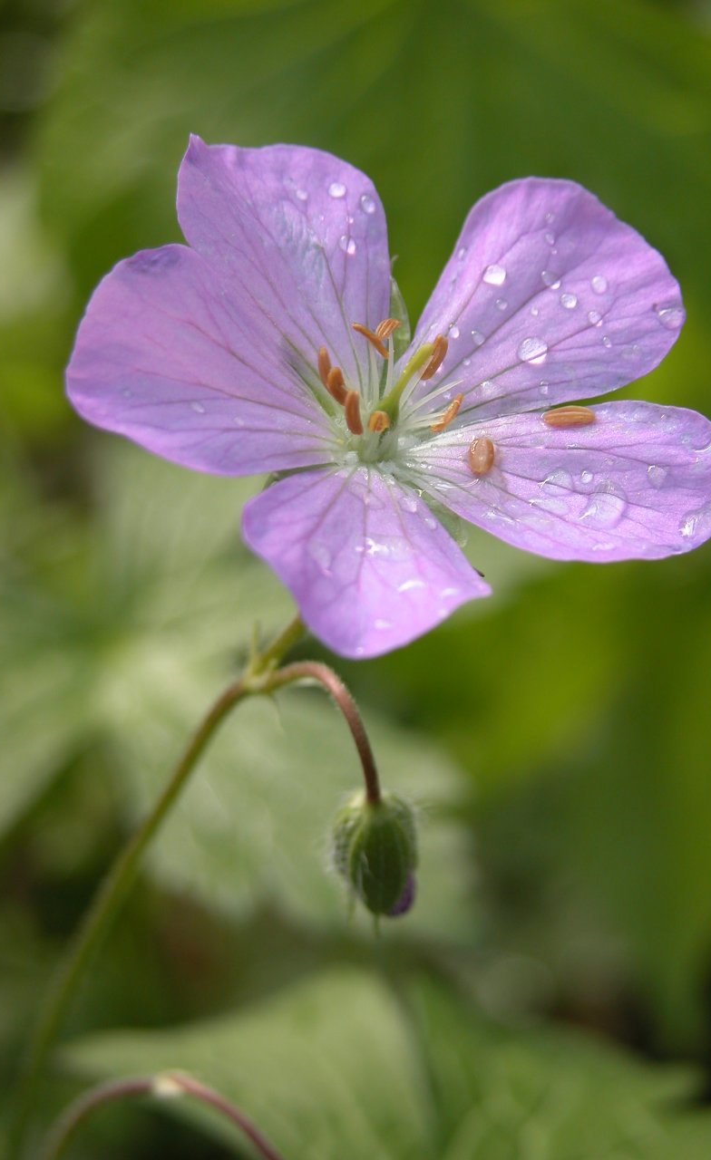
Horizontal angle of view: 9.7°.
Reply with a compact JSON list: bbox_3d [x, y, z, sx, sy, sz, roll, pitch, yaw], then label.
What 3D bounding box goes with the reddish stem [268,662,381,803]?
[{"bbox_3d":[-0.002,0.008,0.222,0.006,0.008,0.002,0,25,0],"label":"reddish stem"}]

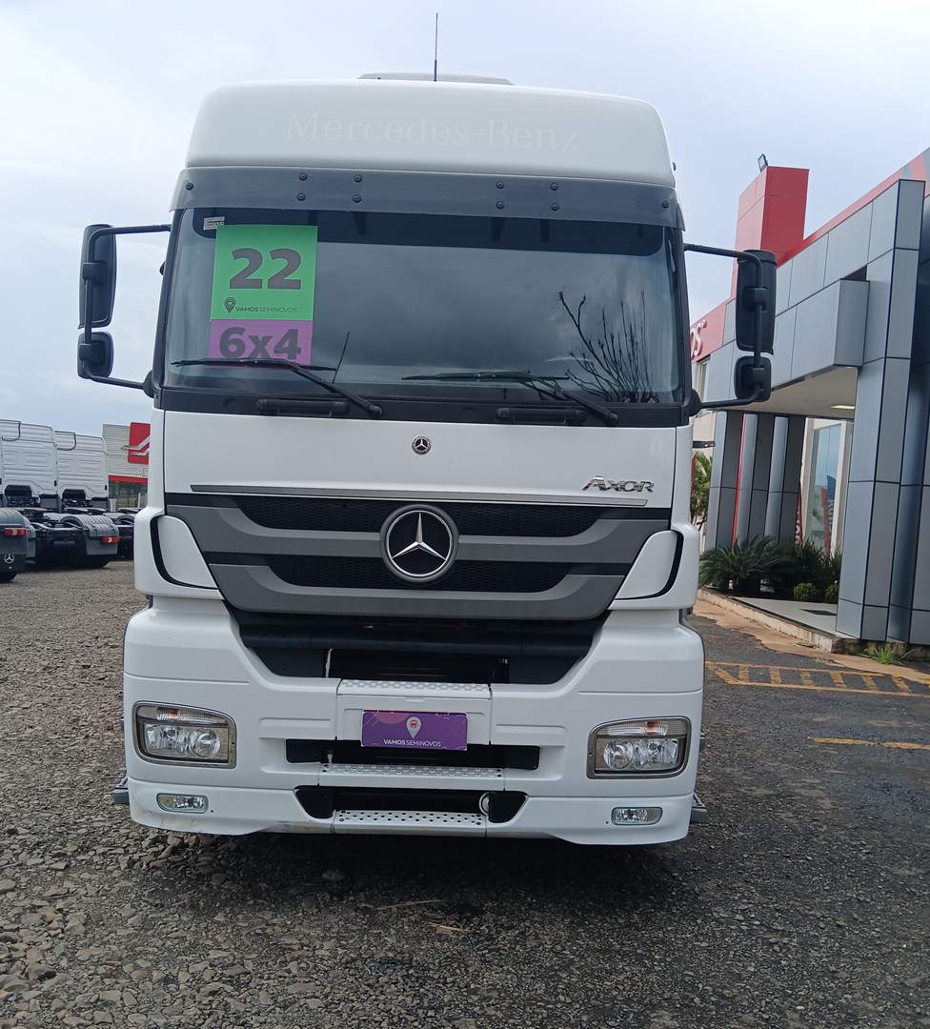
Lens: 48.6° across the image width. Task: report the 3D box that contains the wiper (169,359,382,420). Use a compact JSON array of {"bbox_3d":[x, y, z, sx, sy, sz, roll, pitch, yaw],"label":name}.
[{"bbox_3d":[-0.788,-0.526,4.245,0.916,0.237,0.191,2,0,-1],"label":"wiper"}]

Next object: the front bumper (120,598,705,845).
[{"bbox_3d":[-0.211,0.838,4.285,2.457,0.940,0.450,2,0,-1],"label":"front bumper"}]

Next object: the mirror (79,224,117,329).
[{"bbox_3d":[-1.582,-1.028,4.440,0.170,0.440,0.090,2,0,19],"label":"mirror"}]

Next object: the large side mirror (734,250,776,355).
[{"bbox_3d":[1.268,-0.929,4.500,0.180,0.445,0.090,2,0,-19],"label":"large side mirror"}]

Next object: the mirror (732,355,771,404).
[{"bbox_3d":[1.254,-0.587,4.500,0.165,0.200,0.090,2,0,-19],"label":"mirror"}]

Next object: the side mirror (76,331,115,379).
[{"bbox_3d":[-1.589,-0.686,4.440,0.165,0.200,0.090,2,0,19],"label":"side mirror"}]

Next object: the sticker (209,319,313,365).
[{"bbox_3d":[-0.852,-0.720,4.310,0.430,0.192,0.010,1,-7,7],"label":"sticker"}]

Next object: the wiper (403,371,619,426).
[{"bbox_3d":[0.188,-0.482,4.247,0.889,0.206,0.135,2,0,-1],"label":"wiper"}]

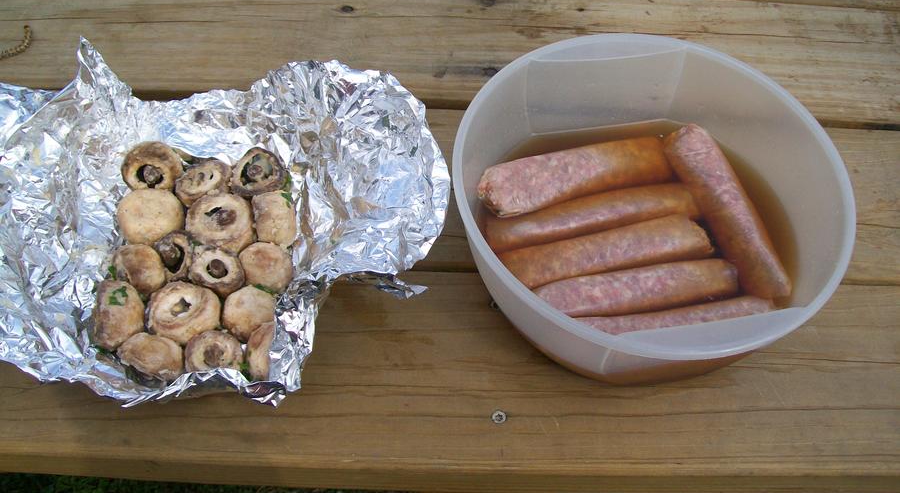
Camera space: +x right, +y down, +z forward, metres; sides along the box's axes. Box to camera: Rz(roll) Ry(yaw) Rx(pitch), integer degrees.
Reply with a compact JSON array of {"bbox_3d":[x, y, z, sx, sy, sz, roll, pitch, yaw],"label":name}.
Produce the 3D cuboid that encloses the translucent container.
[{"bbox_3d":[0.126,-0.018,0.598,0.251,0.100,0.251,2,57,-3],"label":"translucent container"}]

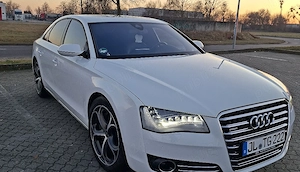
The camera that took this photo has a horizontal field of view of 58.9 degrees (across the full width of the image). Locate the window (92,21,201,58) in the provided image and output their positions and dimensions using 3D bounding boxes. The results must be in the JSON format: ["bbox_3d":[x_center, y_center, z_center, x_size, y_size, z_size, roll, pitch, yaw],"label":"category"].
[{"bbox_3d":[-0.042,-0.590,3.331,1.480,0.150,0.840,-7,47,-31],"label":"window"}]

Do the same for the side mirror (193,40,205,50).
[{"bbox_3d":[0.724,-0.580,3.843,0.250,0.145,0.170,-7,15,-31],"label":"side mirror"}]

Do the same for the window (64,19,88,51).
[{"bbox_3d":[-0.891,-0.598,3.245,0.100,0.430,0.990,18,2,-34],"label":"window"}]

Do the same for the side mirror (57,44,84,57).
[{"bbox_3d":[-0.842,-0.392,2.867,0.250,0.145,0.170,-7,15,-31],"label":"side mirror"}]

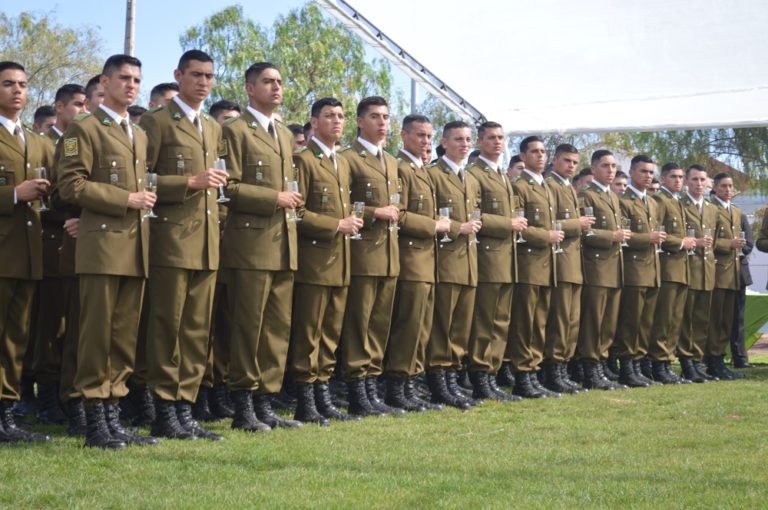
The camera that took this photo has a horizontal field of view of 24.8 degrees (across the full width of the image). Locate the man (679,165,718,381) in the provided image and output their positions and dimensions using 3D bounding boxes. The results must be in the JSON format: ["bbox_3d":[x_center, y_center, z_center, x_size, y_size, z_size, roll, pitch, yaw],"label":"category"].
[{"bbox_3d":[2.611,0.145,14.480,0.500,1.782,0.380,1,-1,-29],"label":"man"}]

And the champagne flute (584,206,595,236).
[{"bbox_3d":[1.433,-0.233,12.180,0.060,0.205,0.060,-2,-1,0],"label":"champagne flute"}]

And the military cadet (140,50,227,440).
[{"bbox_3d":[-0.943,-0.053,8.503,0.420,1.887,0.520,1,0,34],"label":"military cadet"}]

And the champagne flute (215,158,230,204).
[{"bbox_3d":[-0.742,-0.340,8.000,0.060,0.200,0.060,-4,-1,0],"label":"champagne flute"}]

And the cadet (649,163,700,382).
[{"bbox_3d":[2.264,0.132,13.634,0.420,1.697,0.520,1,0,32],"label":"cadet"}]

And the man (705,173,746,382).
[{"bbox_3d":[2.941,0.174,15.000,0.380,1.764,0.500,-1,-2,44],"label":"man"}]

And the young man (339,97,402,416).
[{"bbox_3d":[-0.052,0.003,9.832,0.420,1.794,0.520,1,0,37],"label":"young man"}]

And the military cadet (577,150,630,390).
[{"bbox_3d":[1.631,0.104,12.950,0.380,1.757,0.500,0,-2,35],"label":"military cadet"}]

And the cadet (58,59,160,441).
[{"bbox_3d":[-1.226,-0.022,8.015,0.420,1.796,0.520,1,0,30],"label":"cadet"}]

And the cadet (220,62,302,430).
[{"bbox_3d":[-0.609,-0.050,8.750,0.380,1.828,0.500,0,-2,33],"label":"cadet"}]

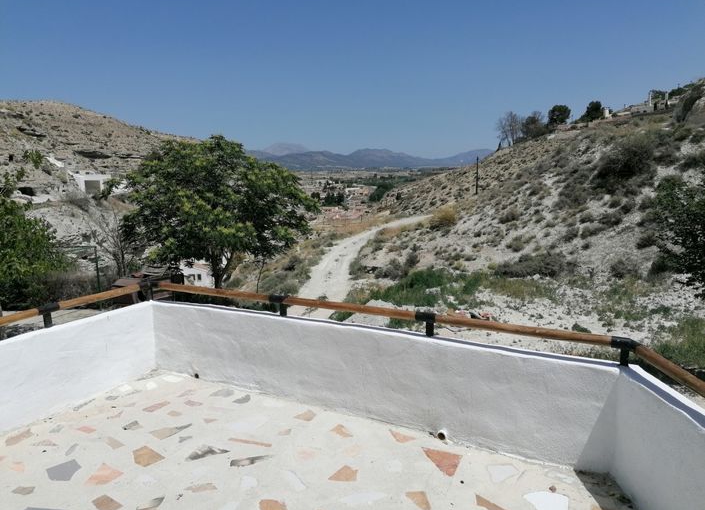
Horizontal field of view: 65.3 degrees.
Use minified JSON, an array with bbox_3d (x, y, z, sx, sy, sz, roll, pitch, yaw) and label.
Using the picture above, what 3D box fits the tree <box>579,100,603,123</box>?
[{"bbox_3d":[46.769,-28.199,108.000,4.600,4.700,4.500,0,9,0],"label":"tree"}]

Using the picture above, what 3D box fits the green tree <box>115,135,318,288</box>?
[{"bbox_3d":[-4.702,-1.123,19.000,7.000,6.000,6.600,0,9,0],"label":"green tree"}]

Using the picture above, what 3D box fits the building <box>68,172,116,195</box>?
[{"bbox_3d":[-41.790,-11.448,88.000,7.000,3.600,5.000,-3,10,-20],"label":"building"}]

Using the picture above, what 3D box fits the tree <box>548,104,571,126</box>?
[{"bbox_3d":[40.480,-27.609,108.000,4.600,4.400,4.500,0,9,0],"label":"tree"}]

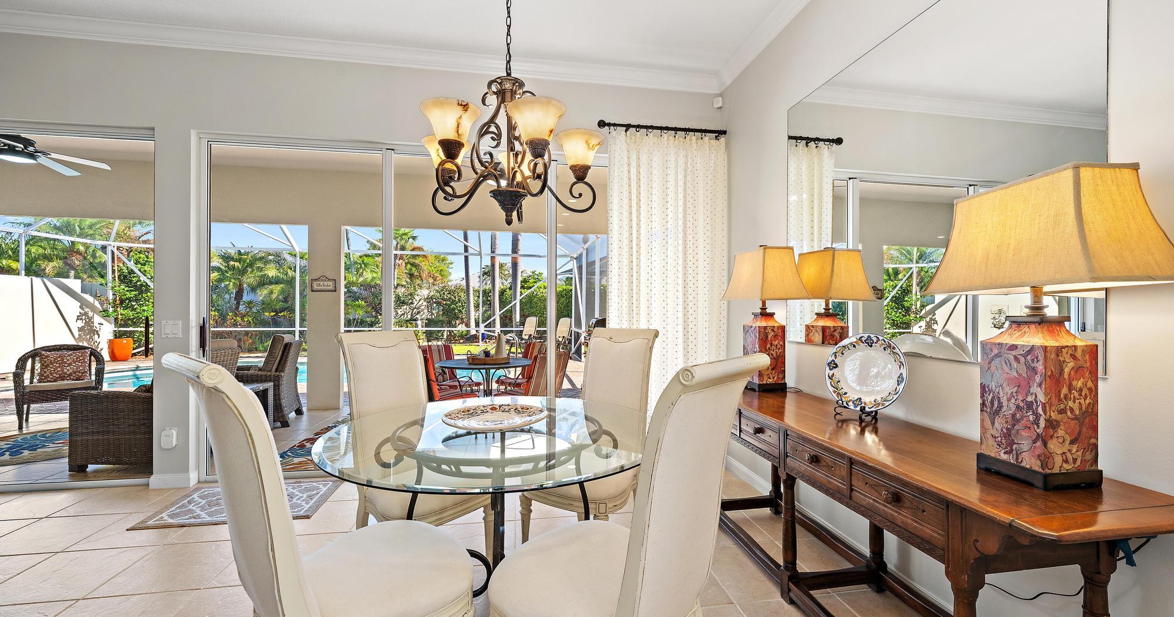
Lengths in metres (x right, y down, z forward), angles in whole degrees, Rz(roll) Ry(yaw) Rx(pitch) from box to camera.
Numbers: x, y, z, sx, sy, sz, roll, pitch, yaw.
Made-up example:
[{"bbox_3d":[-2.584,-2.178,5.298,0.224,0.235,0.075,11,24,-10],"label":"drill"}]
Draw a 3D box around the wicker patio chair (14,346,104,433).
[{"bbox_3d":[-5.832,0.825,5.056,0.620,0.840,0.650,0,0,38],"label":"wicker patio chair"}]

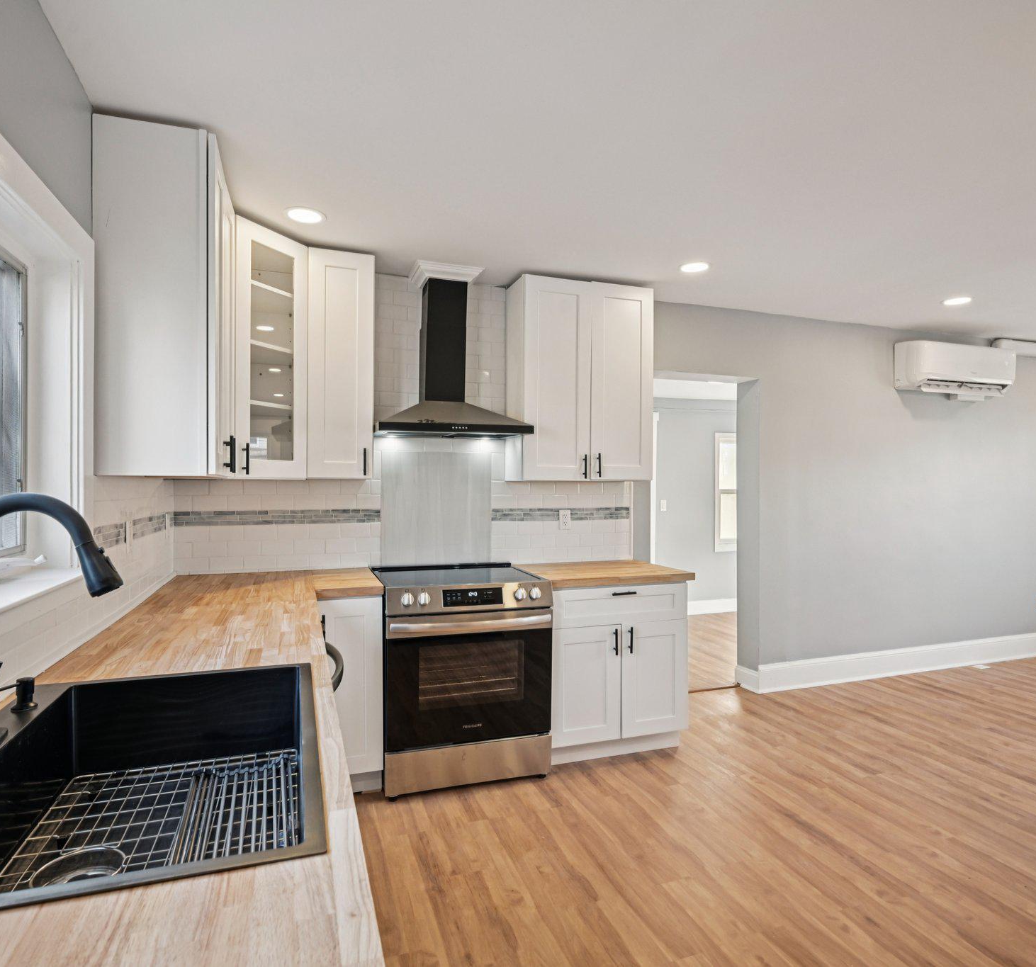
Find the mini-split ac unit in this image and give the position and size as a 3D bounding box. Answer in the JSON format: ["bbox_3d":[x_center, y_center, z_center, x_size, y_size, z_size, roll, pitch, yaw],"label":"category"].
[{"bbox_3d":[3.157,-0.827,4.643,0.930,0.334,0.209,0,0,-19],"label":"mini-split ac unit"}]

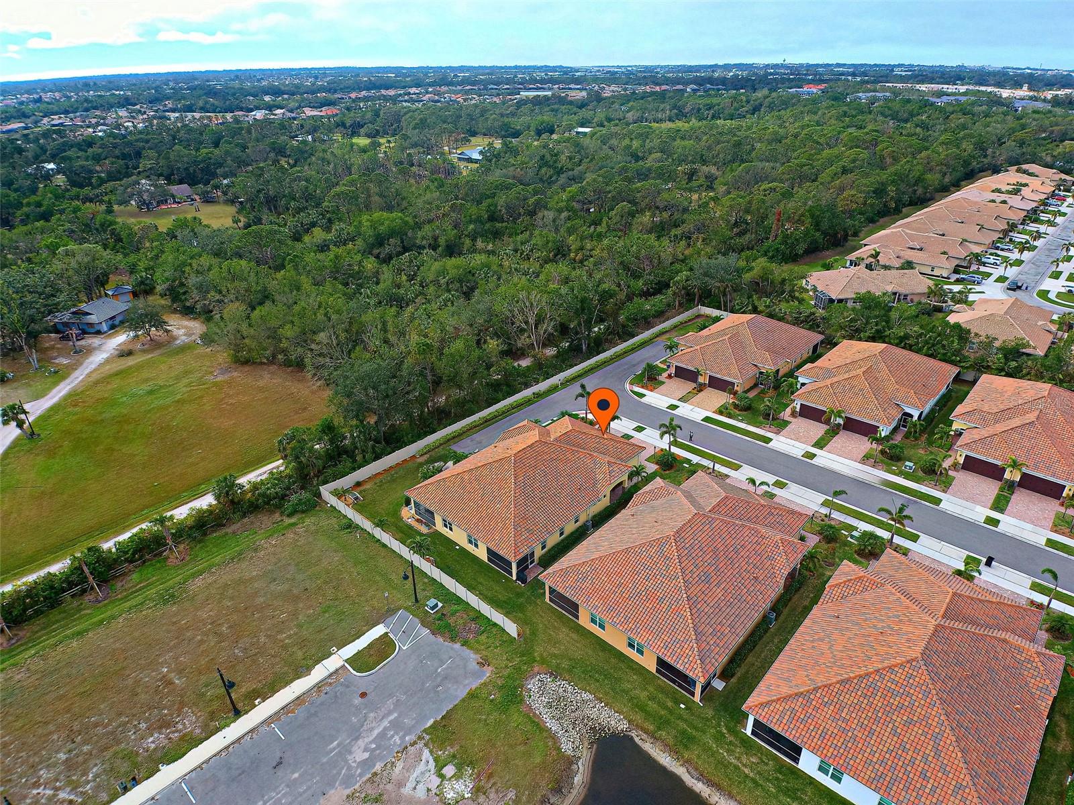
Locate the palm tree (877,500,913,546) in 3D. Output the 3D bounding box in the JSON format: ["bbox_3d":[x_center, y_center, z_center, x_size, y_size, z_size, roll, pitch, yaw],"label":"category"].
[{"bbox_3d":[40.550,13.760,59.279,4.000,6.500,4.000,-1,32,0],"label":"palm tree"}]

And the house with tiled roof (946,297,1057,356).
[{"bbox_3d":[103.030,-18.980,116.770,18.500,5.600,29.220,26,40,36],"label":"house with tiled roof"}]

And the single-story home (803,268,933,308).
[{"bbox_3d":[86.890,-32.690,141.040,29.200,7.000,18.300,-7,32,-10],"label":"single-story home"}]

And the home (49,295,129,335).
[{"bbox_3d":[-97.503,-19.825,115.694,13.000,5.000,11.000,3,33,6],"label":"home"}]

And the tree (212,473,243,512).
[{"bbox_3d":[-38.343,11.364,65.130,3.800,5.600,3.800,-1,32,0],"label":"tree"}]

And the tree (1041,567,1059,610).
[{"bbox_3d":[55.160,20.040,56.610,2.300,5.500,2.300,-20,36,-29],"label":"tree"}]

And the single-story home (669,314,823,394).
[{"bbox_3d":[38.589,-11.282,98.527,26.000,6.700,18.500,-28,42,-36],"label":"single-story home"}]

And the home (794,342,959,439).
[{"bbox_3d":[55.161,-4.153,87.049,25.800,6.700,18.300,-28,42,-36],"label":"home"}]

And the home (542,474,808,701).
[{"bbox_3d":[17.300,16.540,61.950,20.200,6.900,29.500,24,39,35],"label":"home"}]

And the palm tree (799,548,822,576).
[{"bbox_3d":[31.890,18.490,61.460,2.800,3.700,2.800,20,37,31],"label":"palm tree"}]

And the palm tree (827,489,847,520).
[{"bbox_3d":[35.756,12.316,63.257,2.400,4.750,2.400,-1,32,0],"label":"palm tree"}]

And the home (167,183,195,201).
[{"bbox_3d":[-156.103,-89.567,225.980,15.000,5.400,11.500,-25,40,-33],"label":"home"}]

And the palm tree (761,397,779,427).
[{"bbox_3d":[38.850,1.540,87.990,3.000,4.900,3.000,14,34,23],"label":"palm tree"}]

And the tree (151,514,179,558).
[{"bbox_3d":[-45.620,16.390,64.800,3.200,5.800,3.200,-28,40,-37],"label":"tree"}]

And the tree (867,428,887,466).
[{"bbox_3d":[46.601,6.077,72.018,2.700,5.700,2.700,-1,32,0],"label":"tree"}]

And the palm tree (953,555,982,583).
[{"bbox_3d":[47.470,19.600,58.780,3.300,4.200,3.300,-24,38,-33],"label":"palm tree"}]

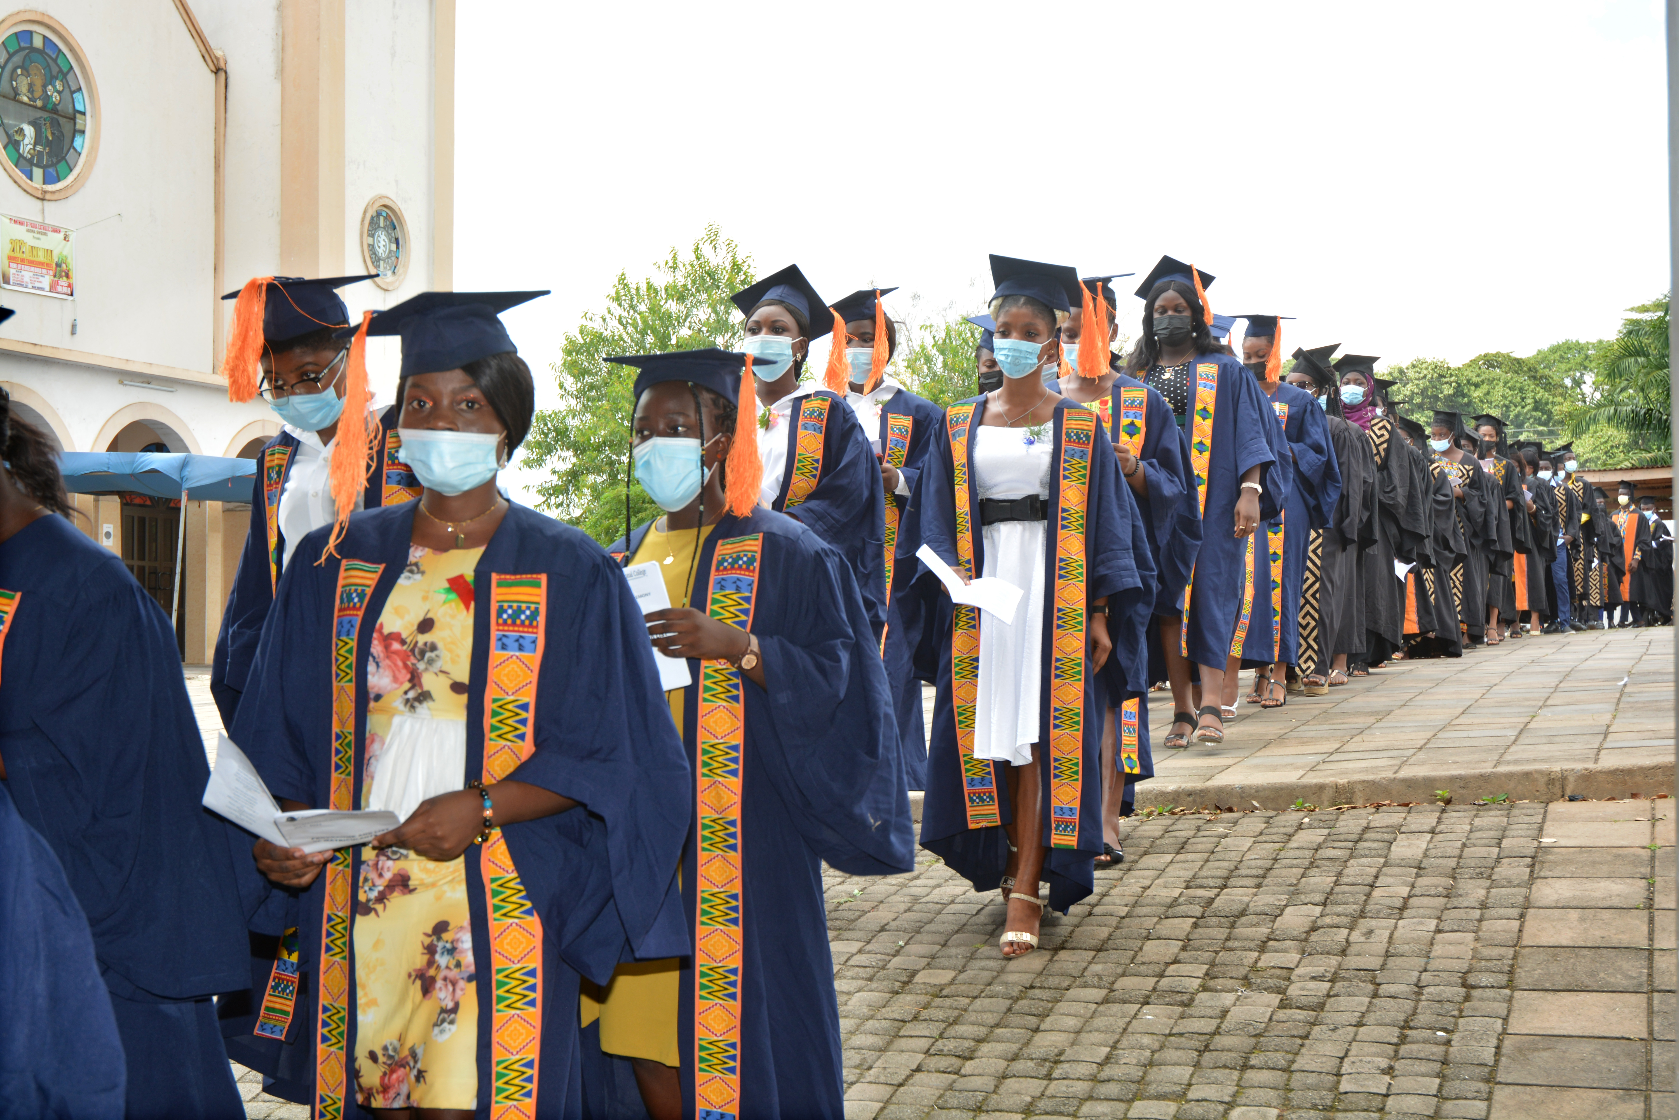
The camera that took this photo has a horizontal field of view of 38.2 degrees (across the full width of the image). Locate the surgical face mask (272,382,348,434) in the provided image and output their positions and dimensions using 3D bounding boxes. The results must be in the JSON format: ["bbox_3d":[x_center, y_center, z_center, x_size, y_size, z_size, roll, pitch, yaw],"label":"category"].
[{"bbox_3d":[-0.919,-0.261,4.200,0.130,0.090,0.080,0,24,19],"label":"surgical face mask"}]

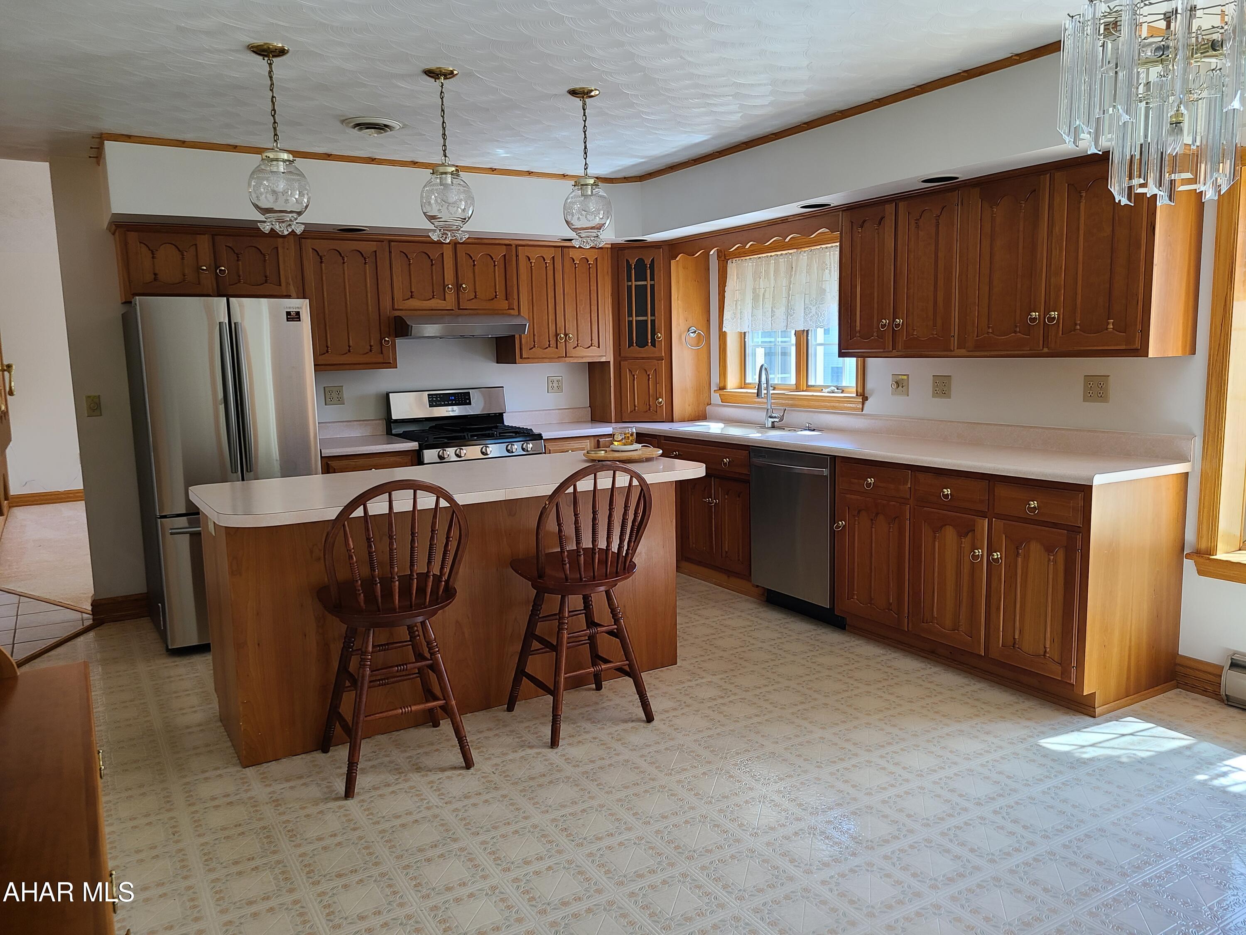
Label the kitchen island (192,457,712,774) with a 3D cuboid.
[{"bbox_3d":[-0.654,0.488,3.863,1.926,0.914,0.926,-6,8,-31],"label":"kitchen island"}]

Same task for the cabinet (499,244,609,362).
[{"bbox_3d":[-0.444,-1.041,6.006,0.668,0.737,0.335,-6,8,-30],"label":"cabinet"}]

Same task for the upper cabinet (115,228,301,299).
[{"bbox_3d":[-2.186,-1.051,4.976,0.884,0.373,0.335,-6,8,-30],"label":"upper cabinet"}]

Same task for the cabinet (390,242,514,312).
[{"bbox_3d":[-1.067,-1.143,5.668,0.770,0.434,0.331,-6,8,-30],"label":"cabinet"}]

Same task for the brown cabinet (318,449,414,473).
[{"bbox_3d":[-1.518,0.328,5.391,0.530,0.871,0.620,-6,8,-30],"label":"brown cabinet"}]

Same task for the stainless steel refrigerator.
[{"bbox_3d":[-2.049,-0.007,4.863,0.775,1.692,0.820,-6,8,-33],"label":"stainless steel refrigerator"}]

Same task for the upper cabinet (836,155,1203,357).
[{"bbox_3d":[1.629,-0.867,4.134,0.322,0.751,1.617,-6,8,-30],"label":"upper cabinet"}]

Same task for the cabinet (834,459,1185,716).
[{"bbox_3d":[1.623,0.414,4.130,0.627,0.882,1.315,-6,8,-30],"label":"cabinet"}]

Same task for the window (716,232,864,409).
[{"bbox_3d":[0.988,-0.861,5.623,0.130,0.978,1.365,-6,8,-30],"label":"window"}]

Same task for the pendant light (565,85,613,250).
[{"bbox_3d":[-0.148,-1.212,3.801,0.202,0.628,0.202,-1,7,0],"label":"pendant light"}]

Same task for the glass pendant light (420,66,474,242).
[{"bbox_3d":[-0.674,-1.175,3.541,0.203,0.620,0.203,-6,8,-30],"label":"glass pendant light"}]

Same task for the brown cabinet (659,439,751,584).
[{"bbox_3d":[0.736,0.220,5.579,0.610,0.812,0.930,-6,8,-30],"label":"brown cabinet"}]

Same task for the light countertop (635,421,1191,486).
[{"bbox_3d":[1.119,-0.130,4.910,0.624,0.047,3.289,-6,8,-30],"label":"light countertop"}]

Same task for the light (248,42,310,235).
[{"bbox_3d":[-1.202,-1.131,3.228,0.211,0.605,0.211,-6,8,-30],"label":"light"}]

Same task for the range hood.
[{"bbox_3d":[-1.008,-0.852,5.613,0.760,0.142,0.541,-6,8,-30],"label":"range hood"}]

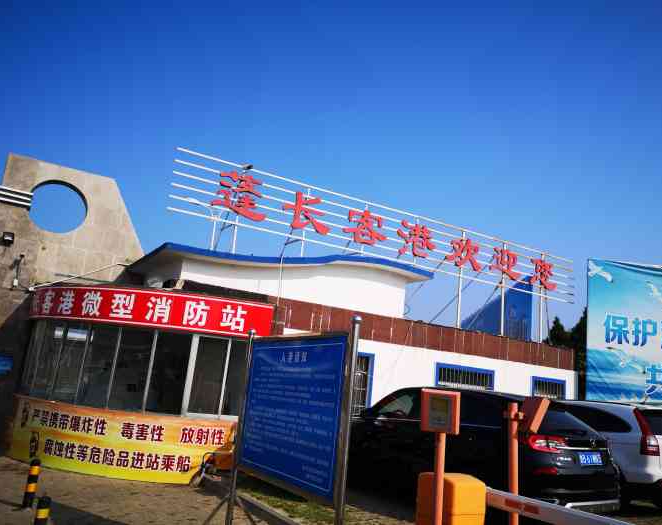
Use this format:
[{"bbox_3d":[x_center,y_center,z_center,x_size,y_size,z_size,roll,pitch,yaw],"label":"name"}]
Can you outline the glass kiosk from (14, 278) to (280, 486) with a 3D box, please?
[{"bbox_3d":[-2.911,1.843,8.424,3.350,2.620,2.250,11,-13,-24],"label":"glass kiosk"}]

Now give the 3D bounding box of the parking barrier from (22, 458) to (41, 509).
[{"bbox_3d":[-3.252,2.371,5.900,0.115,0.490,0.115,12,-14,-29],"label":"parking barrier"}]

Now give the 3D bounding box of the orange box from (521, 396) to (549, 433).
[{"bbox_3d":[1.374,1.043,3.750,0.060,0.225,0.225,31,-17,-3],"label":"orange box"}]

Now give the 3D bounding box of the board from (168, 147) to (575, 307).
[{"bbox_3d":[2.057,-0.510,13.408,11.927,1.260,0.300,12,-14,-29],"label":"board"}]

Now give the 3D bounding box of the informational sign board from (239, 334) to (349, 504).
[{"bbox_3d":[-0.364,1.213,4.561,0.060,1.194,1.524,14,-14,-34],"label":"informational sign board"}]

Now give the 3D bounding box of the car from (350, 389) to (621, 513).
[{"bbox_3d":[2.111,2.923,8.825,1.930,1.660,4.820,12,-14,-29],"label":"car"}]

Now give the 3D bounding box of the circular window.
[{"bbox_3d":[-4.587,-0.903,9.199,0.900,0.900,0.250,12,-14,-29],"label":"circular window"}]

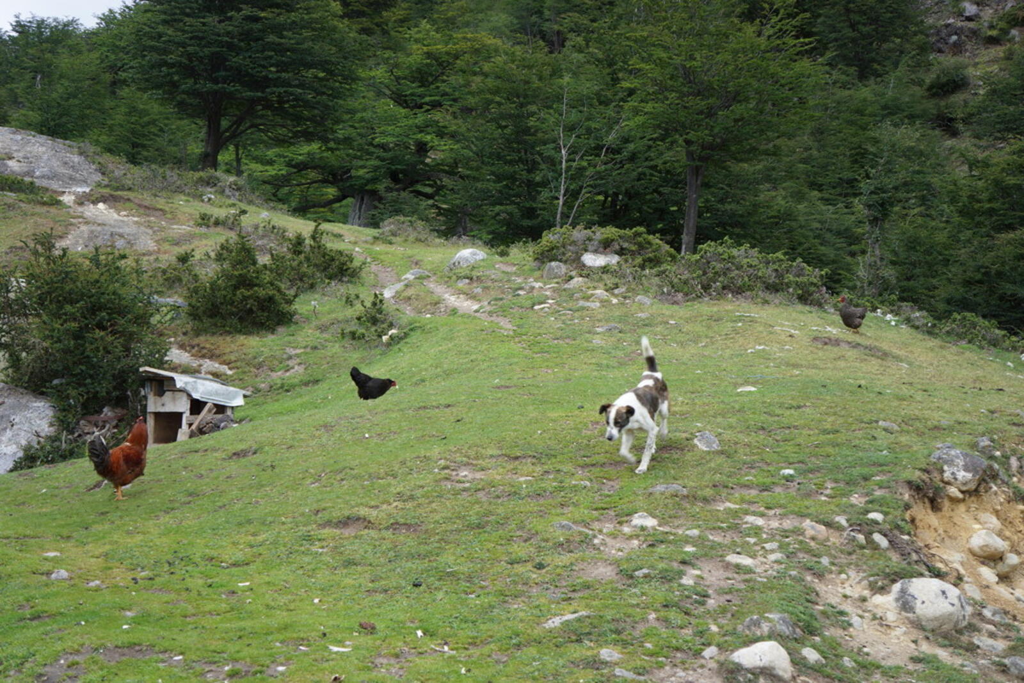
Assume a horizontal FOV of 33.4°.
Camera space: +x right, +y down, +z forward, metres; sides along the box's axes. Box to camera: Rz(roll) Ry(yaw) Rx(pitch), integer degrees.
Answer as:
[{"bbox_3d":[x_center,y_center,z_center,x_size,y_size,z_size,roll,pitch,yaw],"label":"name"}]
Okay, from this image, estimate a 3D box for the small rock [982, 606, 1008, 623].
[{"bbox_3d":[2.097,1.184,7.400,0.110,0.065,0.090,1,4,16],"label":"small rock"}]

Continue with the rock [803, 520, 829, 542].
[{"bbox_3d":[1.443,0.899,8.100,0.125,0.085,0.100,1,4,10],"label":"rock"}]

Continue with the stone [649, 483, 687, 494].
[{"bbox_3d":[0.859,0.810,9.400,0.200,0.050,0.160,0,4,5],"label":"stone"}]

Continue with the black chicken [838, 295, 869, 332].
[{"bbox_3d":[3.703,-0.295,18.500,0.350,0.420,0.200,-1,3,-18],"label":"black chicken"}]

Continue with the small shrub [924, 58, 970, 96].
[{"bbox_3d":[16.591,-10.048,65.000,1.655,1.417,1.600,0,2,0],"label":"small shrub"}]

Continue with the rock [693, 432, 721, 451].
[{"bbox_3d":[1.233,0.630,10.800,0.170,0.100,0.140,0,4,7],"label":"rock"}]

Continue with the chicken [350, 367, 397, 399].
[{"bbox_3d":[-1.200,0.367,14.800,0.420,0.310,0.200,1,3,12],"label":"chicken"}]

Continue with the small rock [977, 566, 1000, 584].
[{"bbox_3d":[2.401,1.176,8.600,0.109,0.088,0.100,0,2,0],"label":"small rock"}]

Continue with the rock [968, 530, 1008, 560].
[{"bbox_3d":[2.287,0.978,8.200,0.190,0.130,0.160,1,4,16],"label":"rock"}]

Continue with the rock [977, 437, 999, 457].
[{"bbox_3d":[2.873,0.634,10.300,0.140,0.110,0.120,1,4,16],"label":"rock"}]

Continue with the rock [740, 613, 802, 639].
[{"bbox_3d":[1.139,1.249,7.500,0.263,0.107,0.200,0,2,0],"label":"rock"}]

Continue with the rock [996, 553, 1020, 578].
[{"bbox_3d":[2.531,1.139,8.700,0.111,0.116,0.120,0,2,0],"label":"rock"}]

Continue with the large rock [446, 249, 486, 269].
[{"bbox_3d":[-0.655,-1.188,24.500,0.580,0.280,0.420,0,4,-2],"label":"large rock"}]

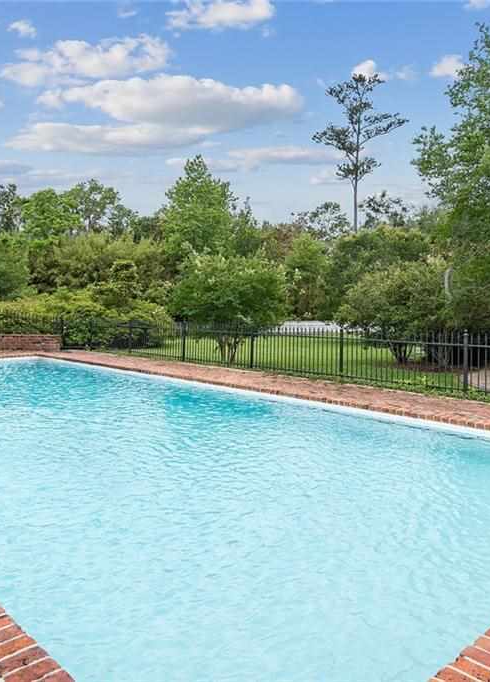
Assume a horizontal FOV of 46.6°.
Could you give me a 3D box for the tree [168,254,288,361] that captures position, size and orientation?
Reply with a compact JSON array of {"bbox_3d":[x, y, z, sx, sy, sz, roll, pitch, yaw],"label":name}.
[{"bbox_3d":[-0.468,-0.869,15.200,3.210,2.890,3.210,0,3,0],"label":"tree"}]

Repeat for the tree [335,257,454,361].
[{"bbox_3d":[4.021,-0.799,15.400,3.140,2.870,3.140,0,3,0],"label":"tree"}]

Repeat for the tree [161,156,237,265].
[{"bbox_3d":[-2.360,-5.006,29.500,4.150,9.130,4.150,0,3,0],"label":"tree"}]

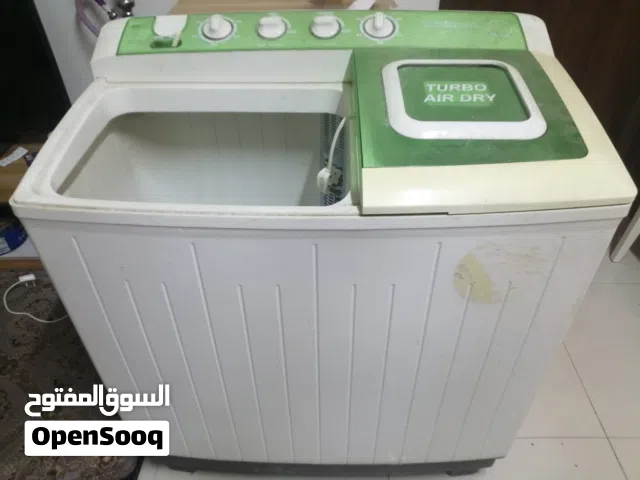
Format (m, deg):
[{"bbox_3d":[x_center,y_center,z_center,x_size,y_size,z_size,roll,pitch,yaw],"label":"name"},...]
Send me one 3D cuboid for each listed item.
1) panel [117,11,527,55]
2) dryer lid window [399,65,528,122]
[{"bbox_3d":[0.002,-0.413,0.944,0.784,0.035,0.122,0,60,1],"label":"panel"},{"bbox_3d":[0.237,-0.253,0.816,0.193,0.012,0.183,0,47,1],"label":"dryer lid window"}]

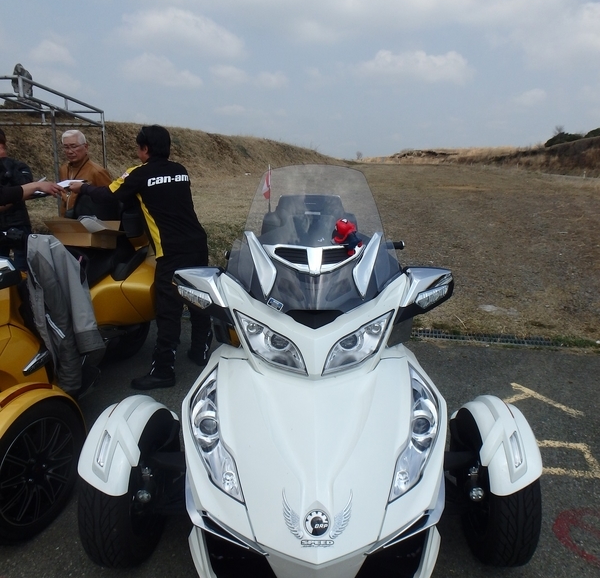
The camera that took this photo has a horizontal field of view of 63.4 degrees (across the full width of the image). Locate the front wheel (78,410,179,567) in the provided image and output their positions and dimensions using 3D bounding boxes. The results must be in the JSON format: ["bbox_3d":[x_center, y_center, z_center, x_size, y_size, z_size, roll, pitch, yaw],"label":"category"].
[{"bbox_3d":[-0.652,0.765,1.907,0.175,0.570,0.570,1,14,3],"label":"front wheel"}]

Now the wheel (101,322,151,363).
[{"bbox_3d":[-1.410,0.259,3.759,0.210,0.600,0.600,3,15,13],"label":"wheel"}]

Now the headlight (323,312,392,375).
[{"bbox_3d":[0.245,0.203,1.914,0.280,0.195,0.190,-1,14,-4],"label":"headlight"}]

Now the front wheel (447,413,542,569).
[{"bbox_3d":[0.757,0.765,1.907,0.175,0.570,0.570,1,14,3],"label":"front wheel"}]

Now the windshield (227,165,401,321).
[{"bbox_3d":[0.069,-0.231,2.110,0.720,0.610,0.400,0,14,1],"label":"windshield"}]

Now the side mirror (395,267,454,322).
[{"bbox_3d":[0.545,0.011,2.133,0.250,0.190,0.190,0,14,-1],"label":"side mirror"}]

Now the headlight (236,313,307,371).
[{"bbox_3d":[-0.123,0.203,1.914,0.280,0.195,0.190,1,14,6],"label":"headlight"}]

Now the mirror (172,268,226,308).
[{"bbox_3d":[-0.440,0.002,2.130,0.235,0.165,0.180,1,14,3],"label":"mirror"}]

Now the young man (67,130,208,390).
[{"bbox_3d":[-1.020,-0.207,3.357,0.740,1.710,0.580,9,17,33],"label":"young man"}]

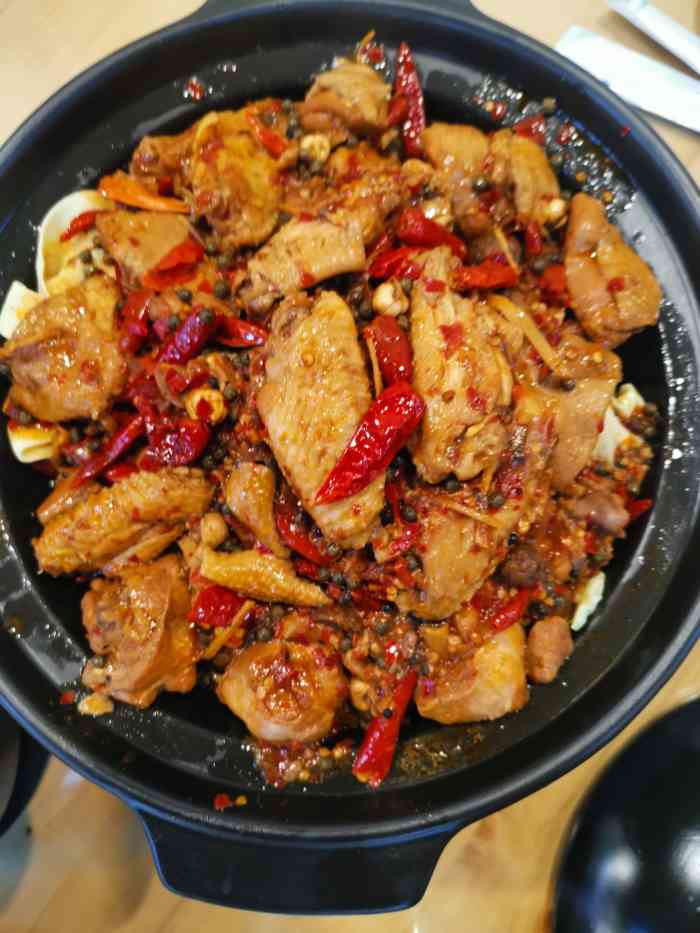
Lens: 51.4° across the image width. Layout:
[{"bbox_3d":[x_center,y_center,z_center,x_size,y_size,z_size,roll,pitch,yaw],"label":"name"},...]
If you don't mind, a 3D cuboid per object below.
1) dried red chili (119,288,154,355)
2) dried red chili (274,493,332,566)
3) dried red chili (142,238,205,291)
[{"bbox_3d":[-0.081,-0.055,0.277,0.011,0.010,0.026,12,82,6],"label":"dried red chili"},{"bbox_3d":[-0.017,0.025,0.271,0.030,0.008,0.007,44,85,9],"label":"dried red chili"},{"bbox_3d":[-0.067,-0.076,0.276,0.025,0.009,0.011,-39,80,-2],"label":"dried red chili"}]

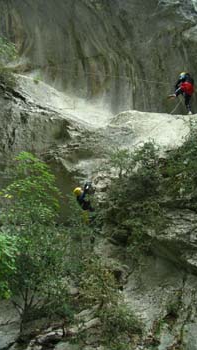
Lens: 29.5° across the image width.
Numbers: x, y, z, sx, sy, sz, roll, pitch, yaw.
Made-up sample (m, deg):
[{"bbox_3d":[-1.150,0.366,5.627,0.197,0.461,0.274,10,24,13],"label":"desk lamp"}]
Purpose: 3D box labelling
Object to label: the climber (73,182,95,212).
[{"bbox_3d":[-0.476,0.864,13.200,0.800,1.200,0.550,6,-19,-17],"label":"climber"}]

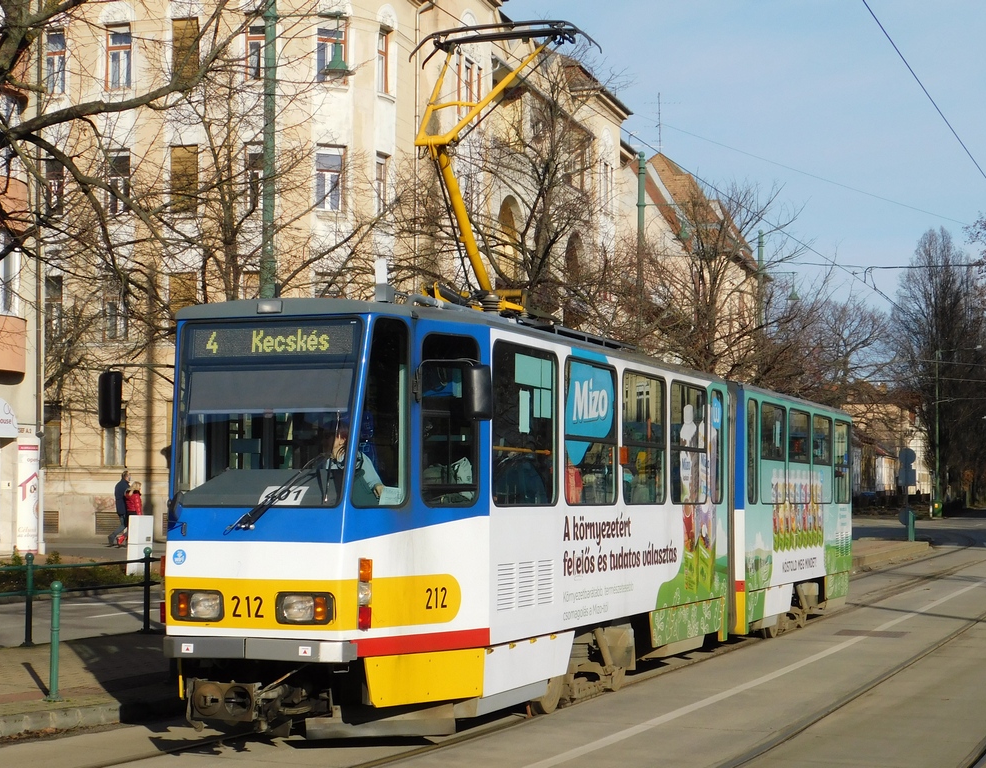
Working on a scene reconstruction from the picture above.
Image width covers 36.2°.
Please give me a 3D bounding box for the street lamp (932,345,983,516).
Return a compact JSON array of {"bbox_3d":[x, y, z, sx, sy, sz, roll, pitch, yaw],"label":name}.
[{"bbox_3d":[25.870,2.581,84.086,2.500,9.750,0.380,-1,-4,15],"label":"street lamp"}]

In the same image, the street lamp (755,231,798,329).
[{"bbox_3d":[7.667,0.314,40.705,1.180,8.750,0.450,-1,-4,15],"label":"street lamp"}]

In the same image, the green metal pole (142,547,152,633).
[{"bbox_3d":[-4.042,2.392,17.638,0.110,1.000,0.110,-2,-5,27],"label":"green metal pole"}]

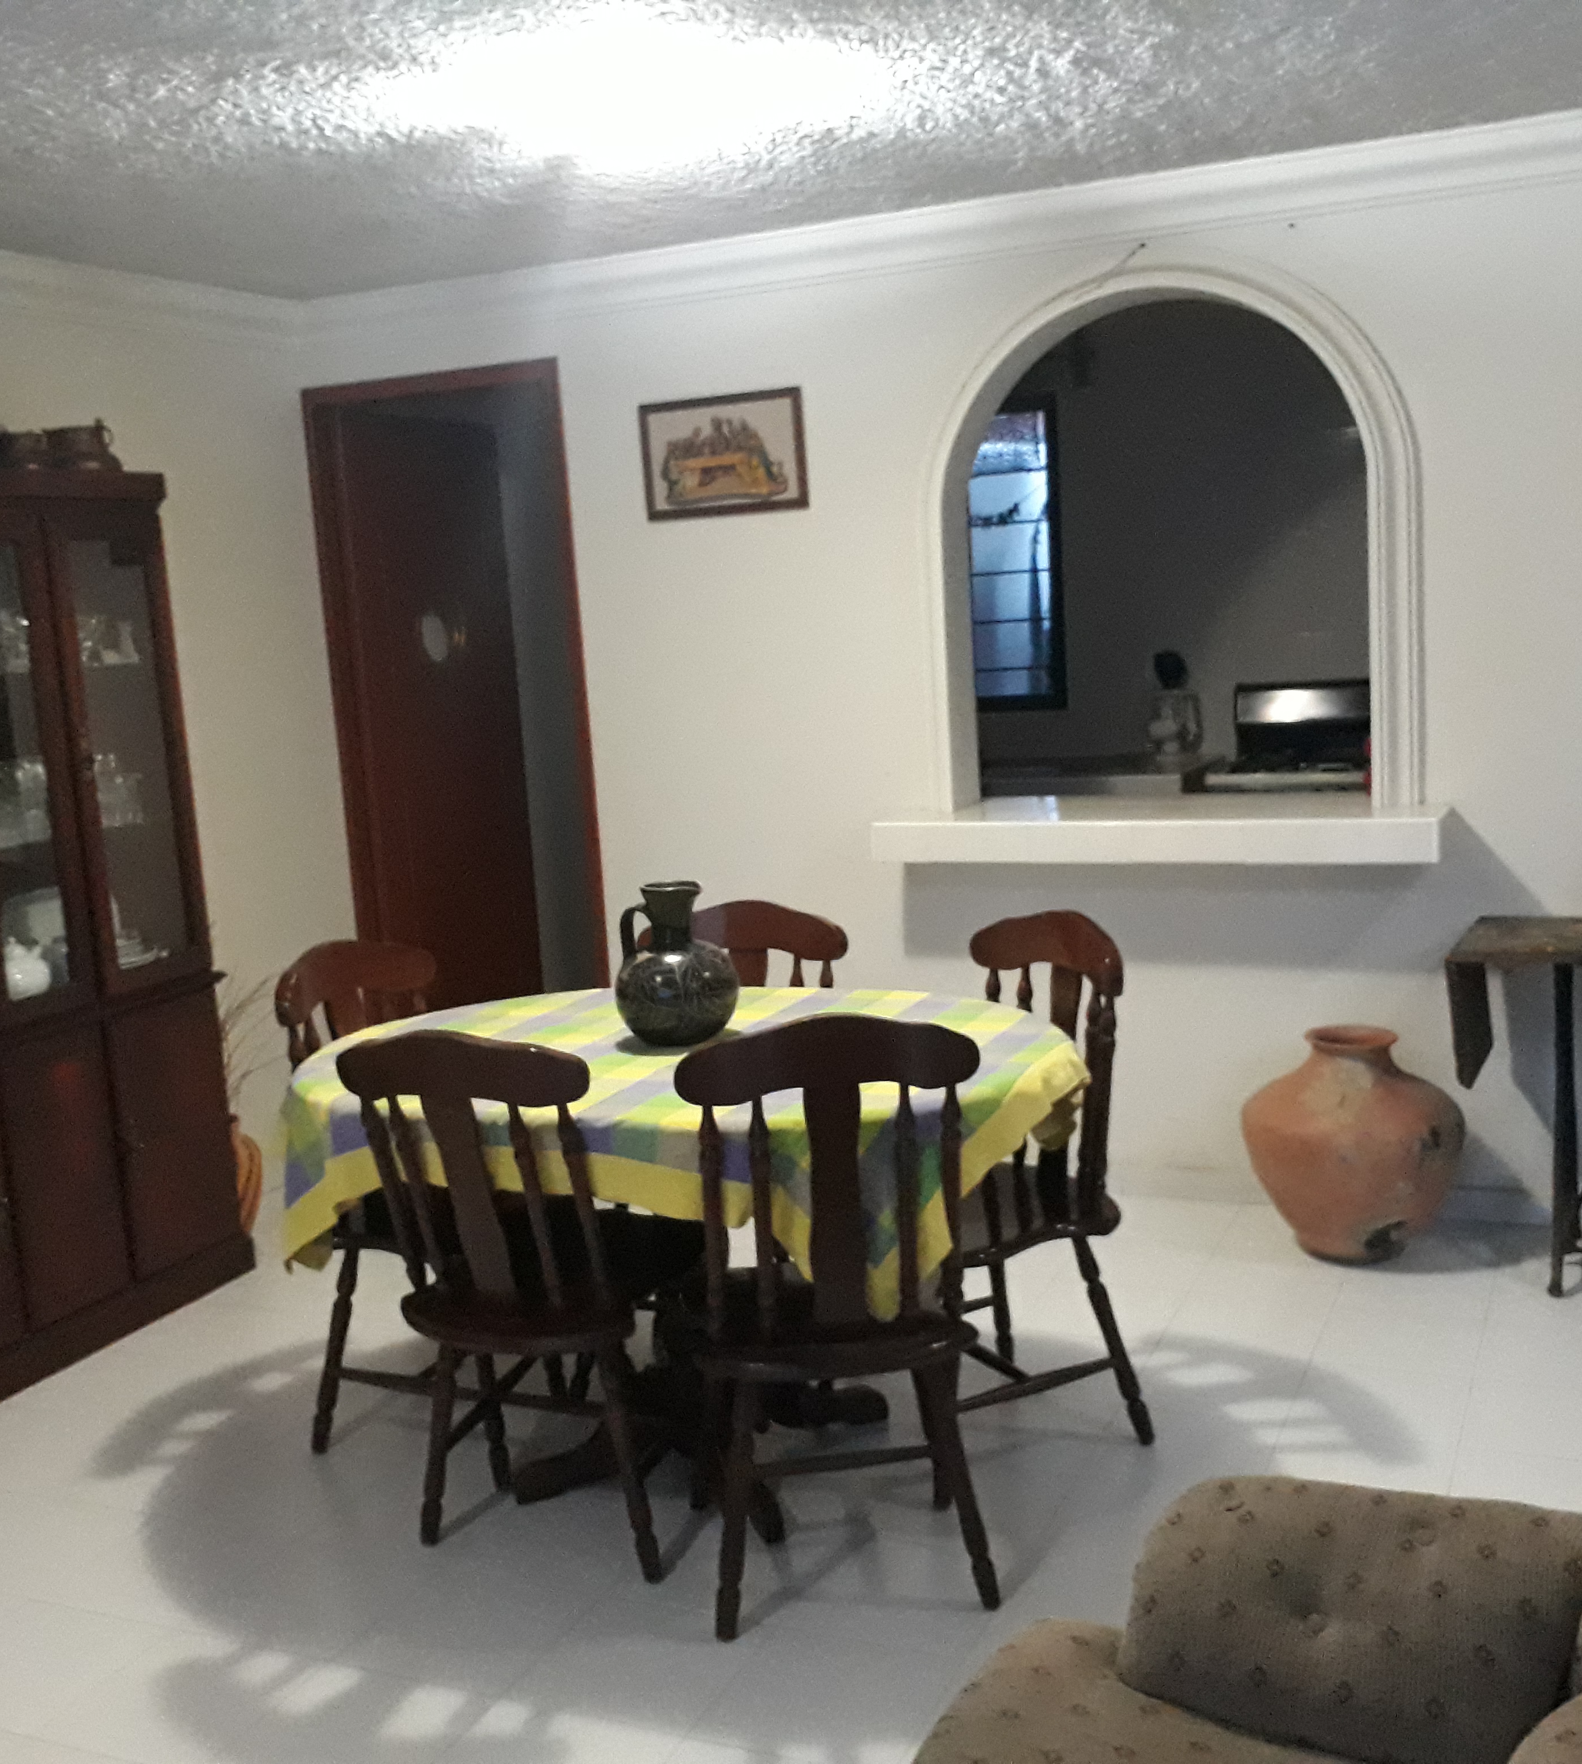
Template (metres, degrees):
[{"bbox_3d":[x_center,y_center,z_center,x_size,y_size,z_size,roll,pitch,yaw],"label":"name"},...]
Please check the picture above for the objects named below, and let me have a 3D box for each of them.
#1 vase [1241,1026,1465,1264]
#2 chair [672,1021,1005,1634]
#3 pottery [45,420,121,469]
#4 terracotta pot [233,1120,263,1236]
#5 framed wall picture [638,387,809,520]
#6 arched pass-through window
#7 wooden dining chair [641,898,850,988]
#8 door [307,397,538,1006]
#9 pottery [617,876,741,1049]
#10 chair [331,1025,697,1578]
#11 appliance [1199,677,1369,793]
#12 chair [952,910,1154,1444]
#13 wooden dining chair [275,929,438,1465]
[{"bbox_3d":[1.259,0.599,4.151,0.490,0.500,0.490,0,10,24],"label":"vase"},{"bbox_3d":[0.058,0.652,3.014,0.470,0.975,0.490,-5,9,-7],"label":"chair"},{"bbox_3d":[-1.650,-1.004,4.274,0.175,0.142,0.160,-7,10,-22],"label":"pottery"},{"bbox_3d":[-1.498,0.774,4.733,0.250,0.320,0.250,-7,10,-21],"label":"terracotta pot"},{"bbox_3d":[-0.177,-1.099,4.729,0.463,0.303,0.025,0,10,24],"label":"framed wall picture"},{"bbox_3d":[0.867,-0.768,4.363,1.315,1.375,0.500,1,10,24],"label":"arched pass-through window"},{"bbox_3d":[-0.143,0.535,3.670,0.460,0.955,0.480,0,10,21],"label":"wooden dining chair"},{"bbox_3d":[-1.072,-0.356,5.803,0.045,2.140,0.760,0,10,24],"label":"door"},{"bbox_3d":[-0.229,0.160,3.570,0.235,0.307,0.235,-4,9,-4],"label":"pottery"},{"bbox_3d":[-0.398,0.643,3.188,0.470,0.975,0.490,1,15,25],"label":"chair"},{"bbox_3d":[1.870,-0.100,6.408,0.700,1.160,0.630,1,10,24],"label":"appliance"},{"bbox_3d":[0.336,0.554,3.362,0.480,0.955,0.460,-9,11,-30],"label":"chair"},{"bbox_3d":[-0.662,0.603,3.605,0.490,0.975,0.470,1,10,28],"label":"wooden dining chair"}]

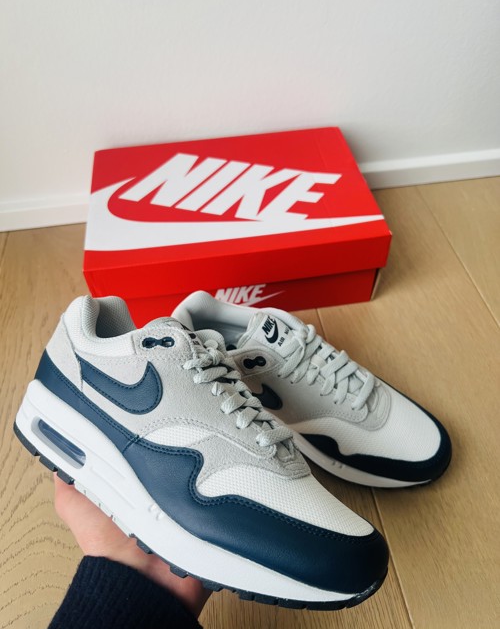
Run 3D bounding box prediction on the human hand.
[{"bbox_3d":[-0.057,0.157,0.362,0.100,0.160,0.065,18,90,14],"label":"human hand"}]

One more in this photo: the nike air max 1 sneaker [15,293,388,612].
[{"bbox_3d":[-0.036,0.077,0.350,0.293,0.108,0.126,16,84,26],"label":"nike air max 1 sneaker"}]

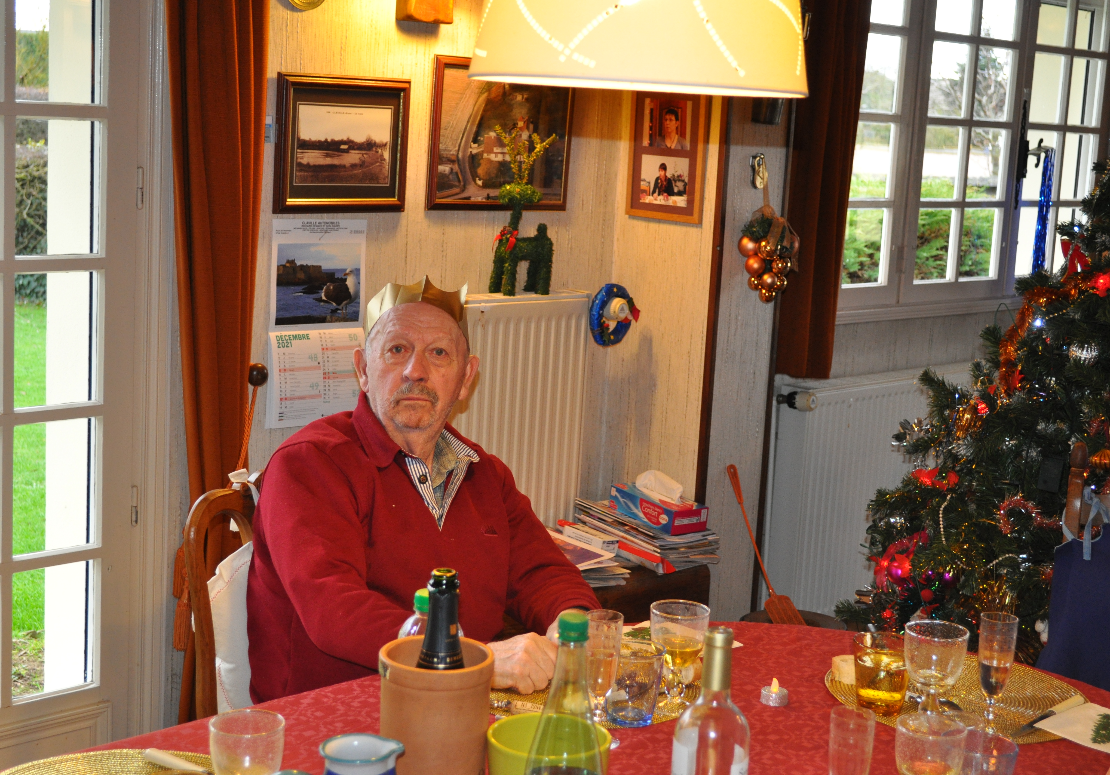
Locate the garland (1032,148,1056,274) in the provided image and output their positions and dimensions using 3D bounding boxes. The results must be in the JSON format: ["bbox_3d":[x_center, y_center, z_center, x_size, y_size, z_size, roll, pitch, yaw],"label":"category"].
[{"bbox_3d":[1.597,-0.561,5.520,0.045,0.440,0.045,12,13,43],"label":"garland"}]

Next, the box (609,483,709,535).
[{"bbox_3d":[0.242,0.281,3.925,0.106,0.053,0.228,-4,15,-37],"label":"box"}]

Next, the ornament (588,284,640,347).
[{"bbox_3d":[0.138,-0.171,4.003,0.048,0.149,0.148,12,13,43],"label":"ornament"}]

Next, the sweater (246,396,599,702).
[{"bbox_3d":[-0.204,0.309,2.703,0.480,0.590,0.520,12,12,43],"label":"sweater"}]

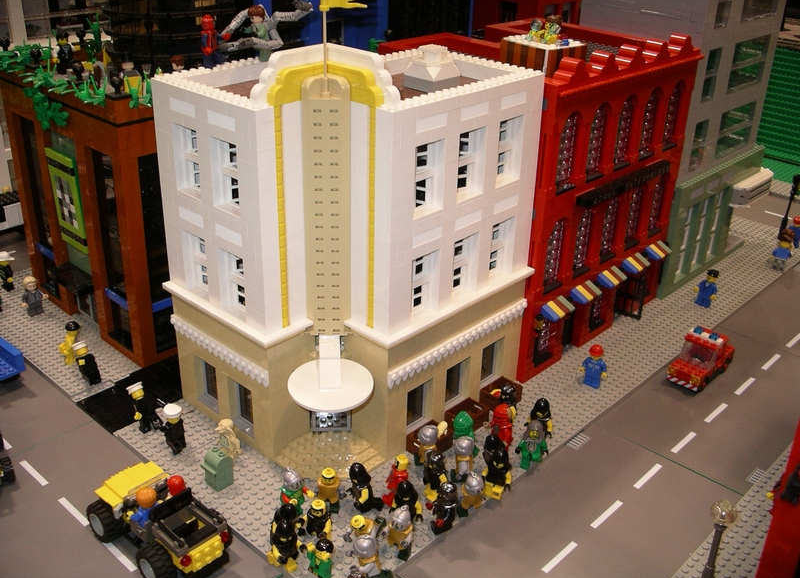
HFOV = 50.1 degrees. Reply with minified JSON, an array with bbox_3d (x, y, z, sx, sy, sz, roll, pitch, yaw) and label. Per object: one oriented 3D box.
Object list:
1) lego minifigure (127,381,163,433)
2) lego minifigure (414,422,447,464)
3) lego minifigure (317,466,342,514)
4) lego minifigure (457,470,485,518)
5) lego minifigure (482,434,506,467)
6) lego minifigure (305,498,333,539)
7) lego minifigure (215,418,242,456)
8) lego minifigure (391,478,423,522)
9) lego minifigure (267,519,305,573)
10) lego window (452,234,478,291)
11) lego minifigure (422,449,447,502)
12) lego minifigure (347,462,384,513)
[{"bbox_3d":[-0.217,0.100,0.724,0.025,0.043,0.017,-26,24,-28],"label":"lego minifigure"},{"bbox_3d":[0.022,0.126,0.674,0.018,0.042,0.024,3,26,4],"label":"lego minifigure"},{"bbox_3d":[-0.052,0.149,0.635,0.026,0.040,0.015,0,27,-4],"label":"lego minifigure"},{"bbox_3d":[0.054,0.153,0.637,0.025,0.043,0.017,-15,45,-22],"label":"lego minifigure"},{"bbox_3d":[0.071,0.132,0.666,0.016,0.041,0.024,-19,33,-35],"label":"lego minifigure"},{"bbox_3d":[-0.057,0.164,0.596,0.025,0.040,0.016,13,28,23],"label":"lego minifigure"},{"bbox_3d":[-0.138,0.121,0.689,0.024,0.033,0.015,22,33,36],"label":"lego minifigure"},{"bbox_3d":[0.004,0.158,0.618,0.026,0.042,0.015,0,27,-3],"label":"lego minifigure"},{"bbox_3d":[-0.077,0.175,0.585,0.025,0.042,0.019,-16,35,-30],"label":"lego minifigure"},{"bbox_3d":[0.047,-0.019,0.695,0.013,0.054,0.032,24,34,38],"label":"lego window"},{"bbox_3d":[0.026,0.142,0.650,0.024,0.042,0.017,23,34,37],"label":"lego minifigure"},{"bbox_3d":[-0.027,0.145,0.634,0.021,0.041,0.024,-11,29,-24],"label":"lego minifigure"}]

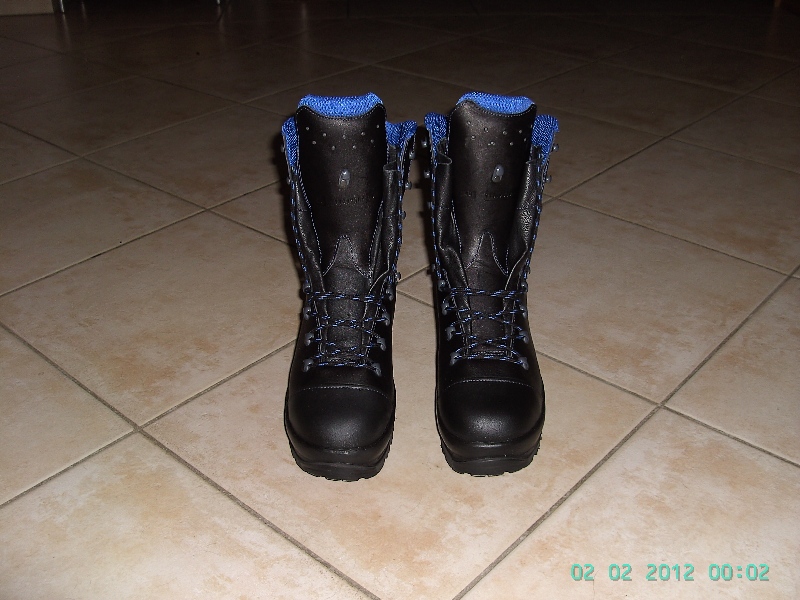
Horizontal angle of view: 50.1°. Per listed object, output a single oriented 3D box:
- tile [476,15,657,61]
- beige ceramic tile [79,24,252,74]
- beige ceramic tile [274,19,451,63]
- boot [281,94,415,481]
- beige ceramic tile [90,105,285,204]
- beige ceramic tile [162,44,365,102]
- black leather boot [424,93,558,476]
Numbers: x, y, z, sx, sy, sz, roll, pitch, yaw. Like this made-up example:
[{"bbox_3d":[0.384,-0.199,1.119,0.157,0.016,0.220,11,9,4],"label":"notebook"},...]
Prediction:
[{"bbox_3d":[0.461,-0.717,2.363,0.387,0.010,0.387,24,38,36],"label":"tile"},{"bbox_3d":[-0.640,-0.677,2.315,0.387,0.010,0.387,24,38,36],"label":"beige ceramic tile"},{"bbox_3d":[-0.089,-0.697,2.339,0.387,0.010,0.387,24,38,36],"label":"beige ceramic tile"},{"bbox_3d":[-0.050,-0.045,0.876,0.138,0.320,0.310,0,30,1],"label":"boot"},{"bbox_3d":[-0.316,-0.275,1.584,0.385,0.010,0.385,24,38,35],"label":"beige ceramic tile"},{"bbox_3d":[-0.347,-0.548,2.053,0.385,0.010,0.385,24,38,35],"label":"beige ceramic tile"},{"bbox_3d":[0.087,-0.040,0.852,0.127,0.312,0.305,-1,30,0],"label":"black leather boot"}]

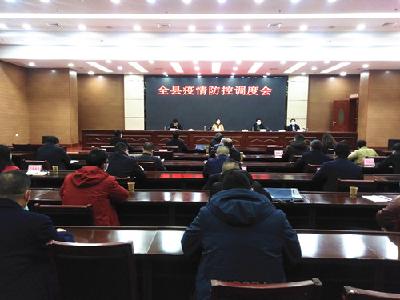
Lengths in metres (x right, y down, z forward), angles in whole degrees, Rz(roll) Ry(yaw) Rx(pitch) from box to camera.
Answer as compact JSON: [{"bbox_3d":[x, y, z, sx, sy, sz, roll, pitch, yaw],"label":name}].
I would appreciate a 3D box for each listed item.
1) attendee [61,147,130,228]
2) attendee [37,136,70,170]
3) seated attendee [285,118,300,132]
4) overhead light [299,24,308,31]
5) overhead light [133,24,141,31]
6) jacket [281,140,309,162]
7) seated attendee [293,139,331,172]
[{"bbox_3d":[-0.983,0.658,2.795,0.540,1.330,0.800,2,6,10],"label":"attendee"},{"bbox_3d":[-2.688,0.396,5.300,0.560,1.270,0.750,1,5,3],"label":"attendee"},{"bbox_3d":[3.124,-0.380,9.761,0.520,1.290,0.700,1,6,2],"label":"seated attendee"},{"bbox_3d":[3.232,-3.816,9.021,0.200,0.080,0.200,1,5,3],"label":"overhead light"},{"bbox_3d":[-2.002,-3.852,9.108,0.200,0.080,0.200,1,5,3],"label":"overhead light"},{"bbox_3d":[2.110,0.117,6.350,0.550,0.660,0.420,1,5,3],"label":"jacket"},{"bbox_3d":[1.988,0.446,5.150,0.580,1.250,0.750,1,5,3],"label":"seated attendee"}]

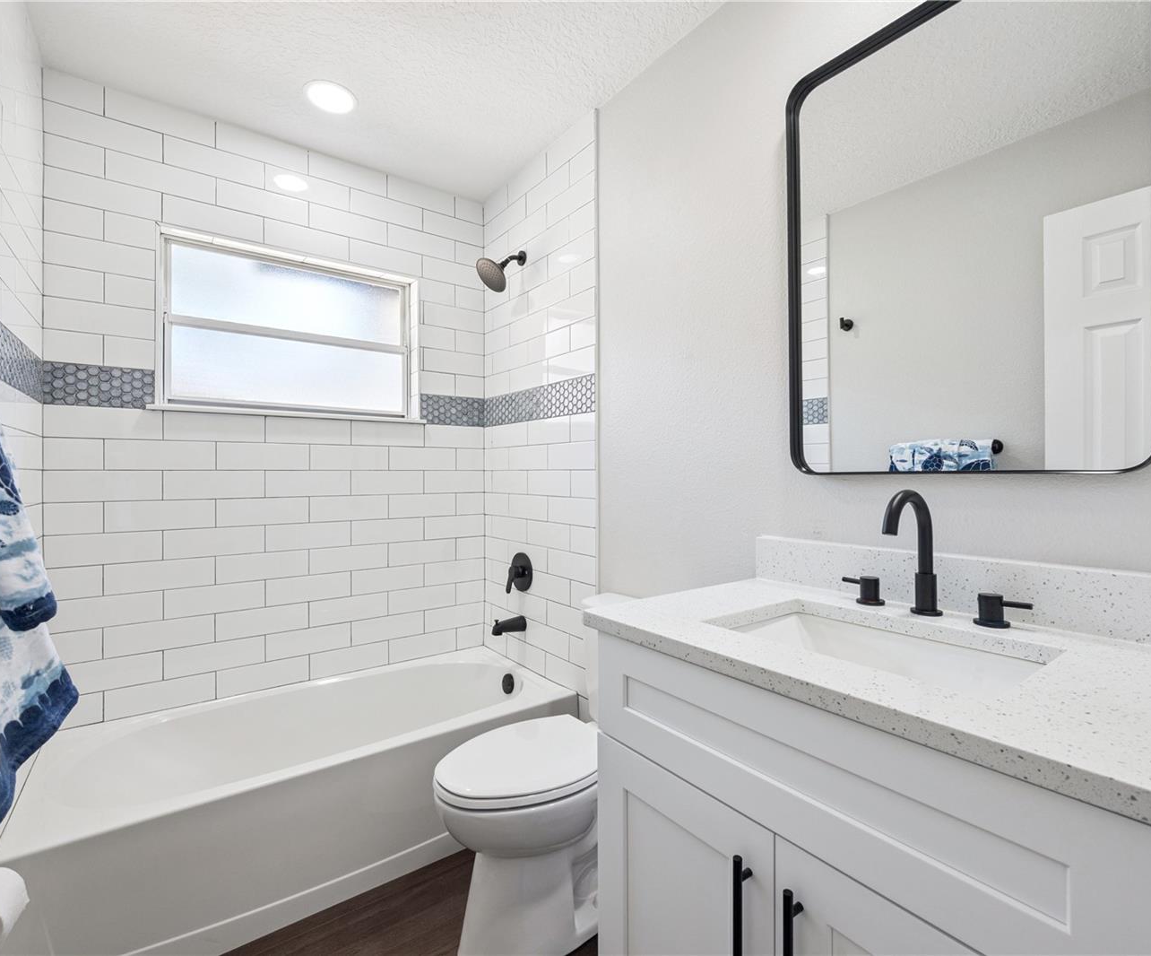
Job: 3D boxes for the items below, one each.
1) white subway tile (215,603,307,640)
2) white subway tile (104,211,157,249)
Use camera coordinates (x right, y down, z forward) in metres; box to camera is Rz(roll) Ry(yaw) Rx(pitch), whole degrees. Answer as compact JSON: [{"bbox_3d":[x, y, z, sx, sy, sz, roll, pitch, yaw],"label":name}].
[{"bbox_3d":[-1.153,0.529,2.072,0.301,0.099,0.009,0,0,-36],"label":"white subway tile"},{"bbox_3d":[-1.477,-0.819,1.851,0.135,0.100,0.010,0,0,-36],"label":"white subway tile"}]

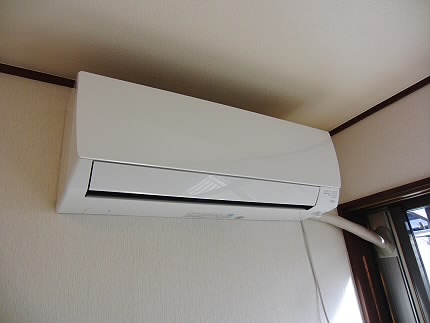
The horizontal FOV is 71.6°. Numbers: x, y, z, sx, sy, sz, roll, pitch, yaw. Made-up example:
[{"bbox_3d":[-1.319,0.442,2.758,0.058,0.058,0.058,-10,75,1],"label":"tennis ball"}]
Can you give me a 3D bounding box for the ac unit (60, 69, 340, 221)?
[{"bbox_3d":[0.024,0.009,0.833,0.790,0.250,0.191,8,-26,-32],"label":"ac unit"}]

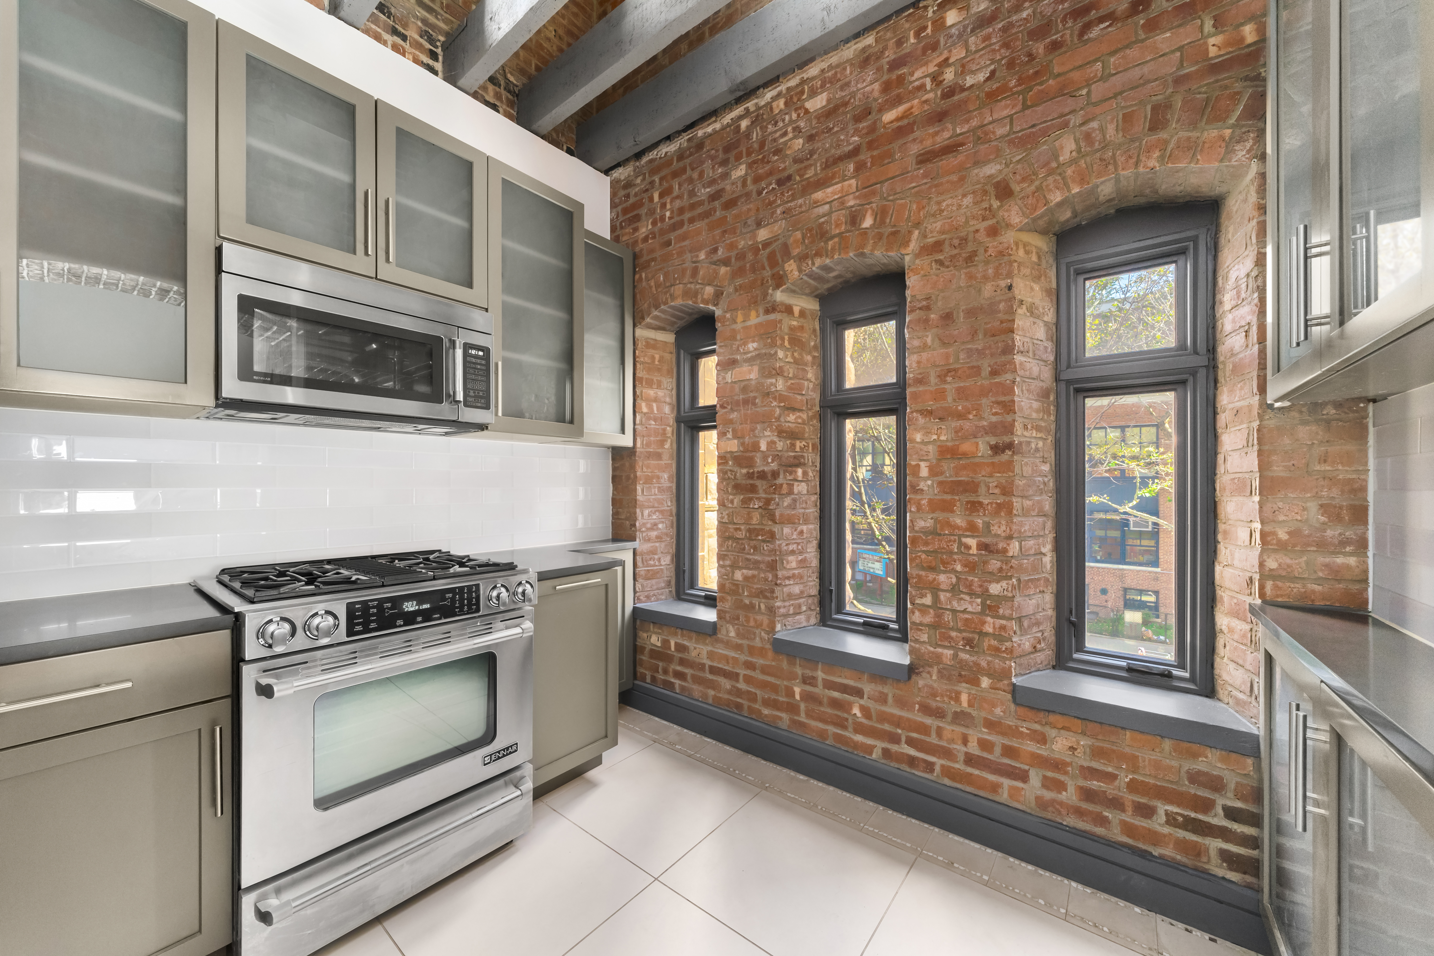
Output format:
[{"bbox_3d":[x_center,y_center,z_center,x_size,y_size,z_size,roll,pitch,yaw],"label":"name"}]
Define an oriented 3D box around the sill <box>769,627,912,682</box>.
[{"bbox_3d":[0.573,0.738,2.232,0.605,0.065,0.290,-1,-1,39],"label":"sill"}]

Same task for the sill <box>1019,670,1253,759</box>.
[{"bbox_3d":[1.306,0.716,1.634,0.602,0.063,0.280,-1,-1,39],"label":"sill"}]

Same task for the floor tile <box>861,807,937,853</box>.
[{"bbox_3d":[0.653,1.268,1.861,0.195,0.010,0.180,-1,-1,39],"label":"floor tile"}]

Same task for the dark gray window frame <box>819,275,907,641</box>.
[{"bbox_3d":[0.693,-0.092,2.392,0.417,1.605,0.100,-1,-1,39],"label":"dark gray window frame"}]

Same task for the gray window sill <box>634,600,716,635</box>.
[{"bbox_3d":[-0.149,0.745,2.805,0.595,0.067,0.275,-1,-1,39],"label":"gray window sill"}]

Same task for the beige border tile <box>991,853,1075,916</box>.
[{"bbox_3d":[0.972,1.264,1.604,0.200,0.010,0.182,-1,-1,39],"label":"beige border tile"}]

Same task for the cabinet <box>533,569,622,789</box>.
[{"bbox_3d":[-0.817,0.780,2.257,0.620,0.773,0.472,-1,-1,39],"label":"cabinet"}]

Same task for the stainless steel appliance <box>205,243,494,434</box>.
[{"bbox_3d":[-1.265,-0.417,1.832,0.435,0.432,0.760,-1,-1,39],"label":"stainless steel appliance"}]

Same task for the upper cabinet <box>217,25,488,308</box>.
[{"bbox_3d":[-1.288,-0.959,1.847,0.400,0.597,0.760,-1,-1,39],"label":"upper cabinet"}]

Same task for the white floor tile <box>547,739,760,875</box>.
[{"bbox_3d":[-0.238,1.269,2.060,0.615,0.010,0.607,-1,-1,39],"label":"white floor tile"}]

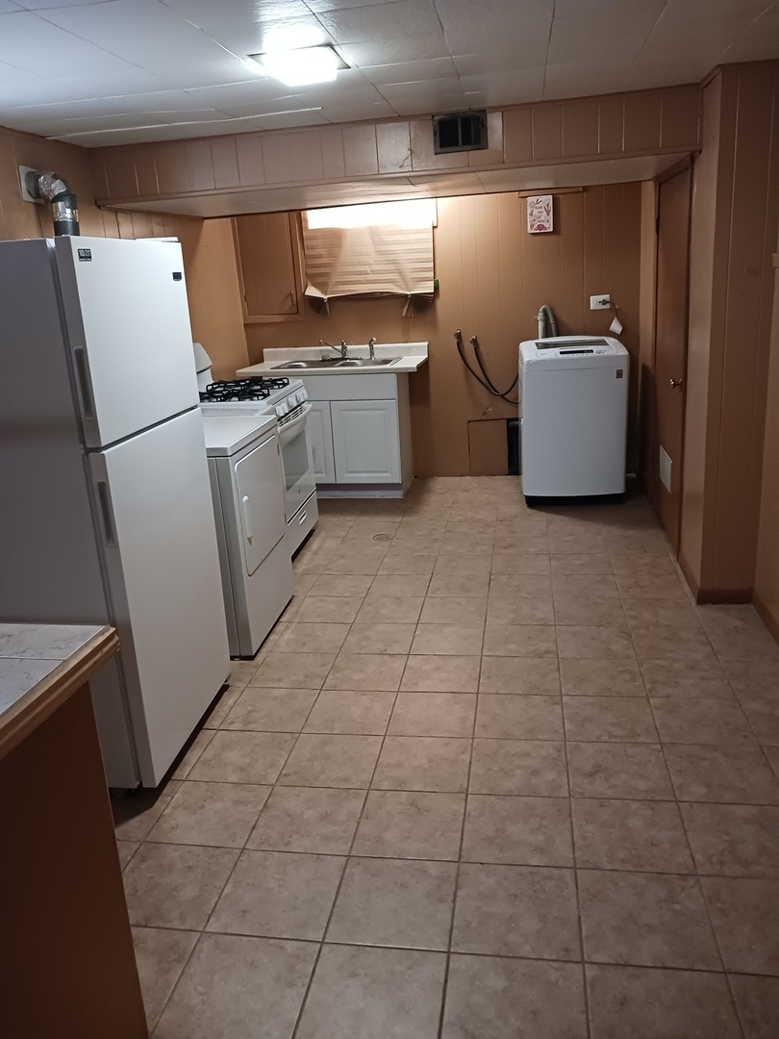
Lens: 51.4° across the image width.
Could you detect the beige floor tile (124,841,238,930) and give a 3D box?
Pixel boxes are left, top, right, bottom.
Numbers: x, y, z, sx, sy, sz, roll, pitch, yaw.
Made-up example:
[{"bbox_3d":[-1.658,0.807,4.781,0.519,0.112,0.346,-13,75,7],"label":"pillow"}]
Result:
[{"bbox_3d":[-0.590,0.988,2.184,0.305,0.010,0.305,-1,17,10],"label":"beige floor tile"}]

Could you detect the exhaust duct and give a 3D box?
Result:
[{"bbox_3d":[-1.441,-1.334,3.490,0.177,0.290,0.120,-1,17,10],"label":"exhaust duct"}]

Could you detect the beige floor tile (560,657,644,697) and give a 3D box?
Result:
[{"bbox_3d":[0.815,0.609,3.130,0.305,0.010,0.305,-1,17,10],"label":"beige floor tile"}]

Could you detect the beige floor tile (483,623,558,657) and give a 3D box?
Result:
[{"bbox_3d":[0.561,0.520,3.459,0.302,0.010,0.302,-1,17,10],"label":"beige floor tile"}]

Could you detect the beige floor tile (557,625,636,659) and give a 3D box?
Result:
[{"bbox_3d":[0.863,0.516,3.407,0.302,0.010,0.302,-1,17,10],"label":"beige floor tile"}]

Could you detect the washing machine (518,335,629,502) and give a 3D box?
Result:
[{"bbox_3d":[1.221,-0.676,5.482,0.650,1.010,0.660,-2,17,6],"label":"washing machine"}]

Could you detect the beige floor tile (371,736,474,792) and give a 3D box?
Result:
[{"bbox_3d":[0.115,0.804,2.674,0.304,0.010,0.304,-1,17,10],"label":"beige floor tile"}]

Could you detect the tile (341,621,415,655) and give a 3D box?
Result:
[{"bbox_3d":[-0.041,0.528,3.564,0.302,0.010,0.302,-1,17,10],"label":"tile"}]

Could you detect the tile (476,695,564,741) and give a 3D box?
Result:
[{"bbox_3d":[0.463,0.701,2.882,0.303,0.010,0.303,-1,17,10],"label":"tile"}]

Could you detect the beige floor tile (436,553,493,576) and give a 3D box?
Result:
[{"bbox_3d":[0.407,0.252,4.376,0.302,0.010,0.302,-1,17,10],"label":"beige floor tile"}]

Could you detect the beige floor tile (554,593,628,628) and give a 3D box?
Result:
[{"bbox_3d":[0.909,0.425,3.693,0.303,0.010,0.303,-1,17,10],"label":"beige floor tile"}]

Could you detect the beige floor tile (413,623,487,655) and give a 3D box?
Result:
[{"bbox_3d":[0.259,0.526,3.524,0.305,0.010,0.305,-1,17,10],"label":"beige floor tile"}]

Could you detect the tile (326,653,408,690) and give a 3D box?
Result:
[{"bbox_3d":[-0.091,0.625,3.306,0.304,0.010,0.304,-1,17,10],"label":"tile"}]

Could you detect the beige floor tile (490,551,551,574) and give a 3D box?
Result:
[{"bbox_3d":[0.705,0.247,4.320,0.303,0.010,0.303,-1,17,10],"label":"beige floor tile"}]

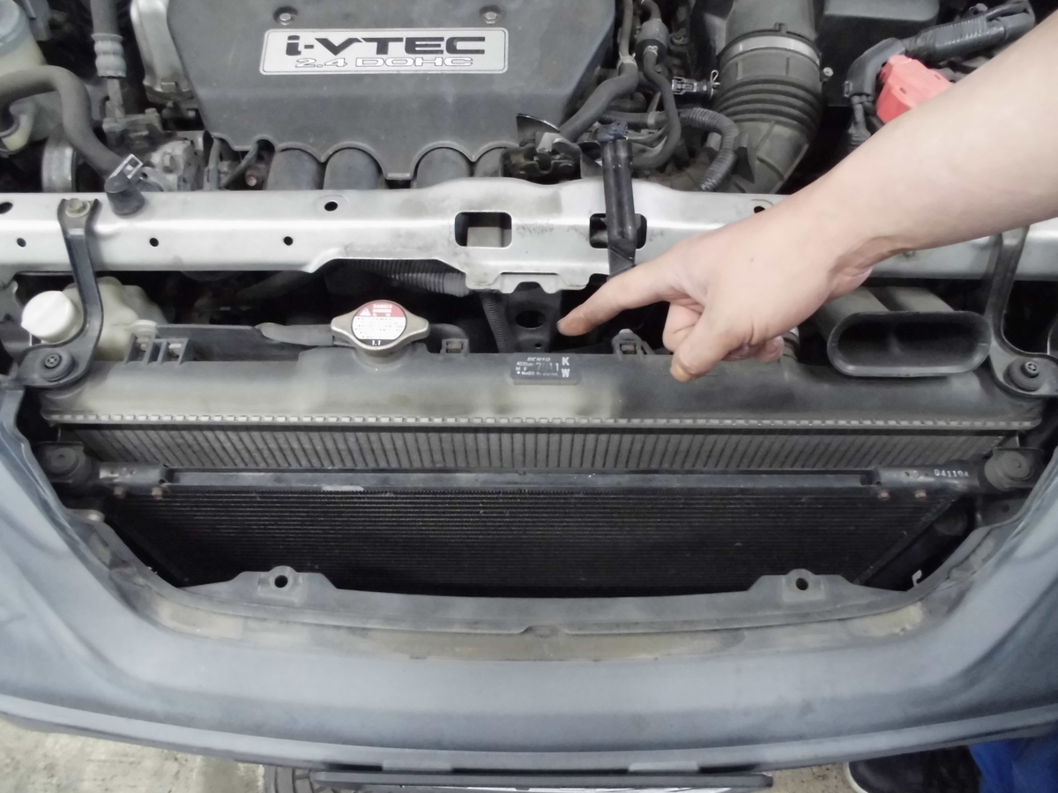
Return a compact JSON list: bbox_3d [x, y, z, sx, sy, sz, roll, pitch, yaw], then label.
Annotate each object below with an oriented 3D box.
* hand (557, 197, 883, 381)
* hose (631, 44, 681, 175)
[{"bbox_3d":[0.117,-0.062,0.470,0.185,0.072,0.080,-19,57,16],"label":"hand"},{"bbox_3d":[0.112,-0.264,0.730,0.055,0.075,0.090,1,58,0],"label":"hose"}]

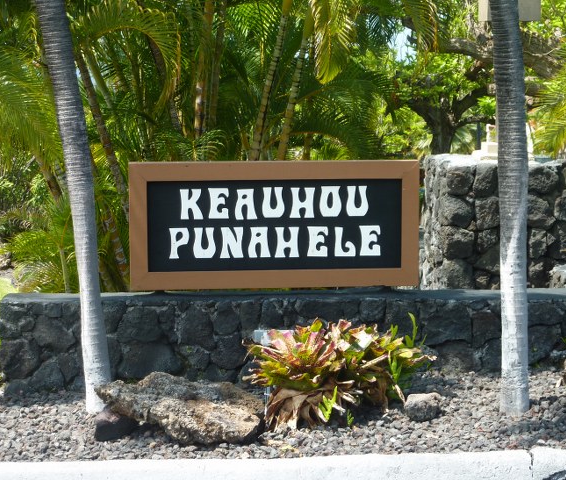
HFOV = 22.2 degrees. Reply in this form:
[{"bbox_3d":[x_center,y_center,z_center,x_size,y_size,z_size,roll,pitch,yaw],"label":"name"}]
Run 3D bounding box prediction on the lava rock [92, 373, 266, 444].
[{"bbox_3d":[-0.672,1.115,9.600,1.076,0.383,0.550,0,7,0],"label":"lava rock"}]

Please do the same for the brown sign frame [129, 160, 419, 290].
[{"bbox_3d":[-0.064,-0.112,10.800,2.170,0.960,0.100,-1,7,-6],"label":"brown sign frame"}]

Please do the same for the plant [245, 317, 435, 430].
[{"bbox_3d":[0.378,0.903,9.900,1.250,0.651,0.750,0,7,0],"label":"plant"}]

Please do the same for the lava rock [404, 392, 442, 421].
[{"bbox_3d":[0.946,1.131,9.800,0.235,0.141,0.220,0,7,0],"label":"lava rock"}]

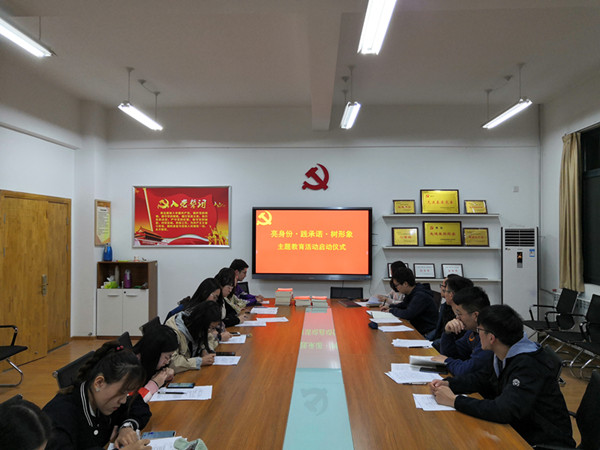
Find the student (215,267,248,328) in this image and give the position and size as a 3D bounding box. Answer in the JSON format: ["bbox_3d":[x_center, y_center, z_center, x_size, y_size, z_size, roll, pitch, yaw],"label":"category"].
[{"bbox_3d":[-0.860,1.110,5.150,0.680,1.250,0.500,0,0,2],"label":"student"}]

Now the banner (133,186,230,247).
[{"bbox_3d":[-1.879,-0.125,7.481,1.592,0.997,0.035,0,-1,1],"label":"banner"}]

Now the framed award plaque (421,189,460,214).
[{"bbox_3d":[2.178,-0.357,7.255,0.620,0.400,0.030,0,-9,1],"label":"framed award plaque"}]

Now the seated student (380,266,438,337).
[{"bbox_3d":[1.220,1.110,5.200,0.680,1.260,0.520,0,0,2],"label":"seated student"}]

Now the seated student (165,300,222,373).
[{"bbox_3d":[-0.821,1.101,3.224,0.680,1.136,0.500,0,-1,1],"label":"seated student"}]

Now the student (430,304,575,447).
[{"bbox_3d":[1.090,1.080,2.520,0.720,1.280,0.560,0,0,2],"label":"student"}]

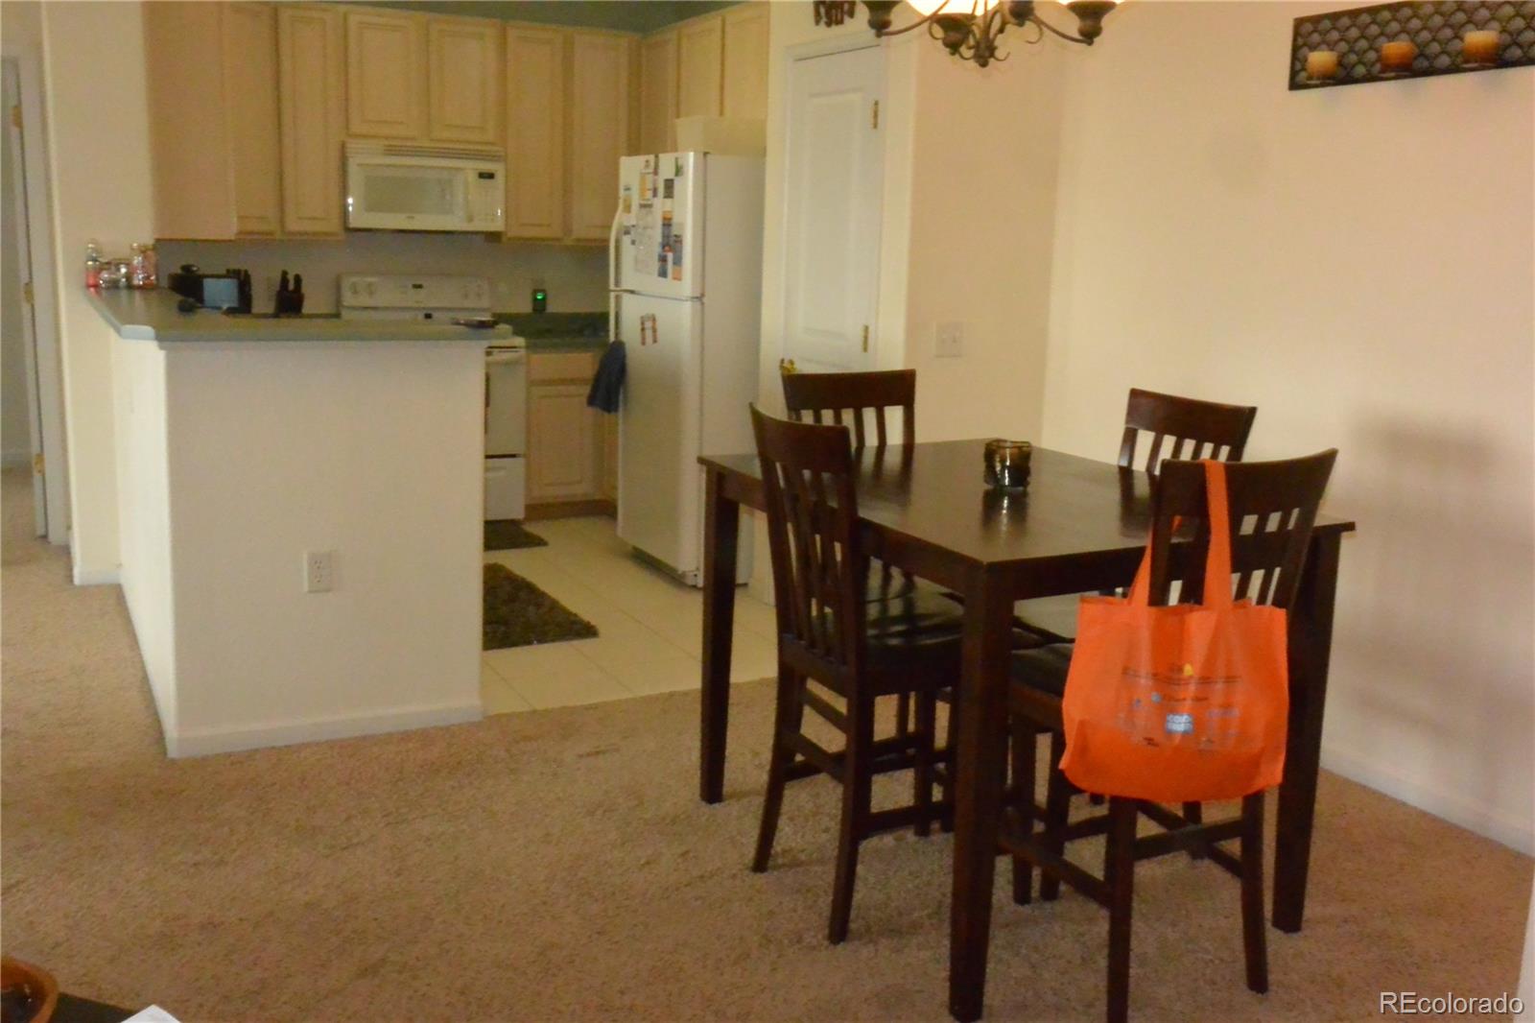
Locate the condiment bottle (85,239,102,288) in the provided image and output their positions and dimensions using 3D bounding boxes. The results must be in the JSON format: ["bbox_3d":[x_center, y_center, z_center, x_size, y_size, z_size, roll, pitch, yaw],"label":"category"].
[{"bbox_3d":[-2.534,-0.928,5.284,0.052,0.173,0.052,-4,12,-27],"label":"condiment bottle"}]

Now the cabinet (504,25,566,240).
[{"bbox_3d":[-1.213,-1.869,7.029,0.315,1.023,0.320,-4,12,-27],"label":"cabinet"}]

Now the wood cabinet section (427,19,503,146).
[{"bbox_3d":[-1.524,-2.098,6.918,0.378,0.595,0.320,-4,12,-27],"label":"wood cabinet section"}]

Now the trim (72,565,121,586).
[{"bbox_3d":[-2.645,0.255,5.553,0.171,0.077,0.015,-4,12,-27],"label":"trim"}]

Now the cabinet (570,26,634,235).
[{"bbox_3d":[-0.899,-1.887,7.167,0.355,1.013,0.327,-4,12,-27],"label":"cabinet"}]

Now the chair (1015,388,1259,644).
[{"bbox_3d":[0.767,0.281,3.335,0.542,1.086,0.456,-4,12,-27],"label":"chair"}]

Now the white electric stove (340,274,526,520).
[{"bbox_3d":[-1.644,-0.535,6.881,0.756,1.180,0.650,-4,12,-27],"label":"white electric stove"}]

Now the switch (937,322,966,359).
[{"bbox_3d":[0.618,-0.575,4.718,0.118,0.117,0.012,-4,12,-27],"label":"switch"}]

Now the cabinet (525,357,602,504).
[{"bbox_3d":[-1.130,-0.476,7.168,0.390,0.757,0.603,-4,12,-27],"label":"cabinet"}]

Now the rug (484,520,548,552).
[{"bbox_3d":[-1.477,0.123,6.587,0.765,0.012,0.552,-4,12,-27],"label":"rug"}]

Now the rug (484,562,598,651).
[{"bbox_3d":[-1.180,0.351,5.377,0.705,0.020,1.170,-4,12,-27],"label":"rug"}]

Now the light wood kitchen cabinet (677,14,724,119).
[{"bbox_3d":[-0.173,-1.986,6.548,0.318,0.525,0.495,-4,12,-27],"label":"light wood kitchen cabinet"}]

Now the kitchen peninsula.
[{"bbox_3d":[-1.652,-0.115,4.769,1.033,1.165,2.124,-4,12,-27],"label":"kitchen peninsula"}]

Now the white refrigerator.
[{"bbox_3d":[-0.159,-0.602,5.968,0.805,1.725,0.745,-4,12,-27],"label":"white refrigerator"}]

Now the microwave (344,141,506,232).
[{"bbox_3d":[-1.689,-1.553,6.799,0.754,0.395,0.395,-4,12,-27],"label":"microwave"}]

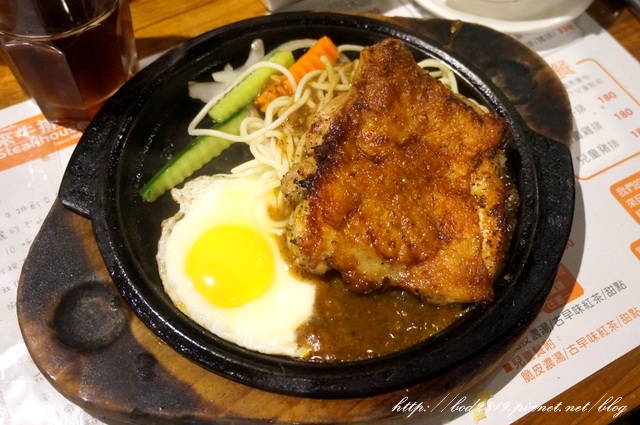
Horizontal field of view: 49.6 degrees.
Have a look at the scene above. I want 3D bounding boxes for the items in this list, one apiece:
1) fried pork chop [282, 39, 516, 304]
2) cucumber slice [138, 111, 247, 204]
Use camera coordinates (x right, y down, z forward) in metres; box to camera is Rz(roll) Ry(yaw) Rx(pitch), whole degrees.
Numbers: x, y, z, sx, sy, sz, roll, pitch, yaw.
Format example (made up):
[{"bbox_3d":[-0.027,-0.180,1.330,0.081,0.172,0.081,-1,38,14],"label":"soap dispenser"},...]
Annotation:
[{"bbox_3d":[0.048,-0.025,0.369,0.116,0.025,0.145,12,58,7],"label":"fried pork chop"},{"bbox_3d":[-0.066,-0.032,0.381,0.013,0.011,0.072,39,64,21],"label":"cucumber slice"}]

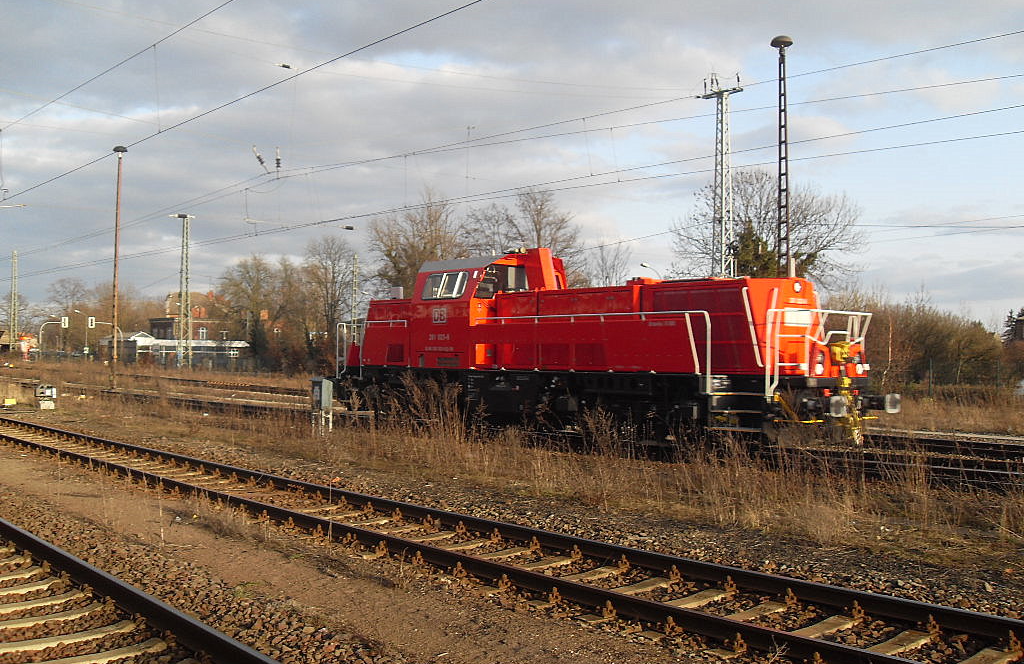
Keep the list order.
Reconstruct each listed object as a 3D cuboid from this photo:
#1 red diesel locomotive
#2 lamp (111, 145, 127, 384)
[{"bbox_3d":[0.901,0.247,23.093,3.050,4.270,15.700,1,-1,-41],"label":"red diesel locomotive"},{"bbox_3d":[-19.947,-3.308,50.895,0.730,12.300,0.730,0,-1,0],"label":"lamp"}]

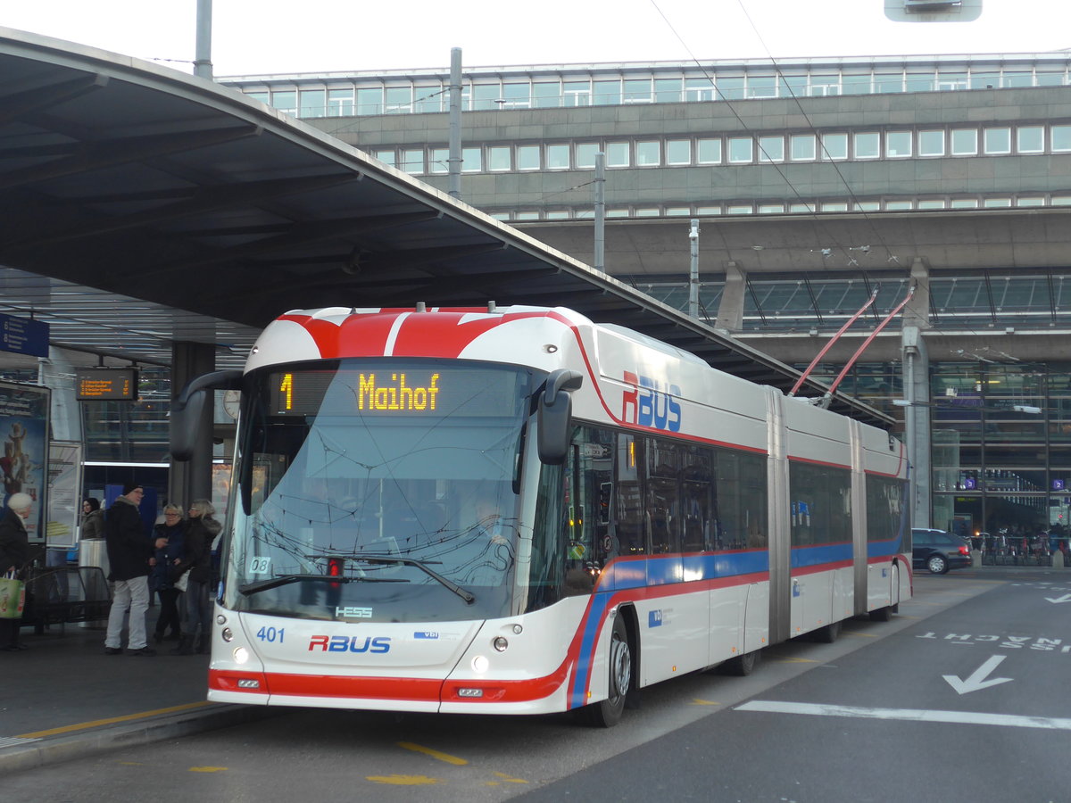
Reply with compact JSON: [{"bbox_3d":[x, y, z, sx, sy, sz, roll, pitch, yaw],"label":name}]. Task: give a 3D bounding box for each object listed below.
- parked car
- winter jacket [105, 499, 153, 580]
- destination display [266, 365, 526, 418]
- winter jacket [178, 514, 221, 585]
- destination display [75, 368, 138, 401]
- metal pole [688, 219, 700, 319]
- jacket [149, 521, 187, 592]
[{"bbox_3d":[12.038,4.898,71.427,4.800,1.510,1.820,0,-3,14],"label":"parked car"},{"bbox_3d":[-4.383,1.483,23.300,0.440,0.930,0.560,2,-3,-15],"label":"winter jacket"},{"bbox_3d":[-1.047,-0.064,16.279,1.970,0.360,0.120,0,-3,16],"label":"destination display"},{"bbox_3d":[-3.666,1.612,23.500,0.400,0.750,0.500,0,-3,9],"label":"winter jacket"},{"bbox_3d":[-5.477,-0.210,27.600,0.840,0.420,0.140,0,-3,16],"label":"destination display"},{"bbox_3d":[4.406,-0.095,60.739,0.230,10.050,0.230,0,-3,16],"label":"metal pole"},{"bbox_3d":[-4.301,1.809,25.300,0.500,0.800,0.350,1,-3,3],"label":"jacket"}]

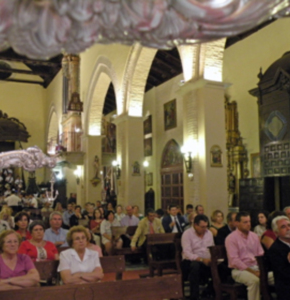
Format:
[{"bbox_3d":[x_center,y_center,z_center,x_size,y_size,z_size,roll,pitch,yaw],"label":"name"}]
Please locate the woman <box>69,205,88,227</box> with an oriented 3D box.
[{"bbox_3d":[-1.866,2.210,10.801,0.500,1.250,0.750,2,-6,-24],"label":"woman"}]

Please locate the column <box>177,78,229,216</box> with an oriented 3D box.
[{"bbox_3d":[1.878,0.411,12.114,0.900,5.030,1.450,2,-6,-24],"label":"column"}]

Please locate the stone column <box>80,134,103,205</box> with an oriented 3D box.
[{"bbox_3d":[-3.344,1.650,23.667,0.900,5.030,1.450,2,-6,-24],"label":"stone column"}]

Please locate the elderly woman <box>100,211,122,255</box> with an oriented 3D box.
[{"bbox_3d":[-0.780,2.020,8.904,0.520,1.220,0.800,2,-6,-24],"label":"elderly woman"}]

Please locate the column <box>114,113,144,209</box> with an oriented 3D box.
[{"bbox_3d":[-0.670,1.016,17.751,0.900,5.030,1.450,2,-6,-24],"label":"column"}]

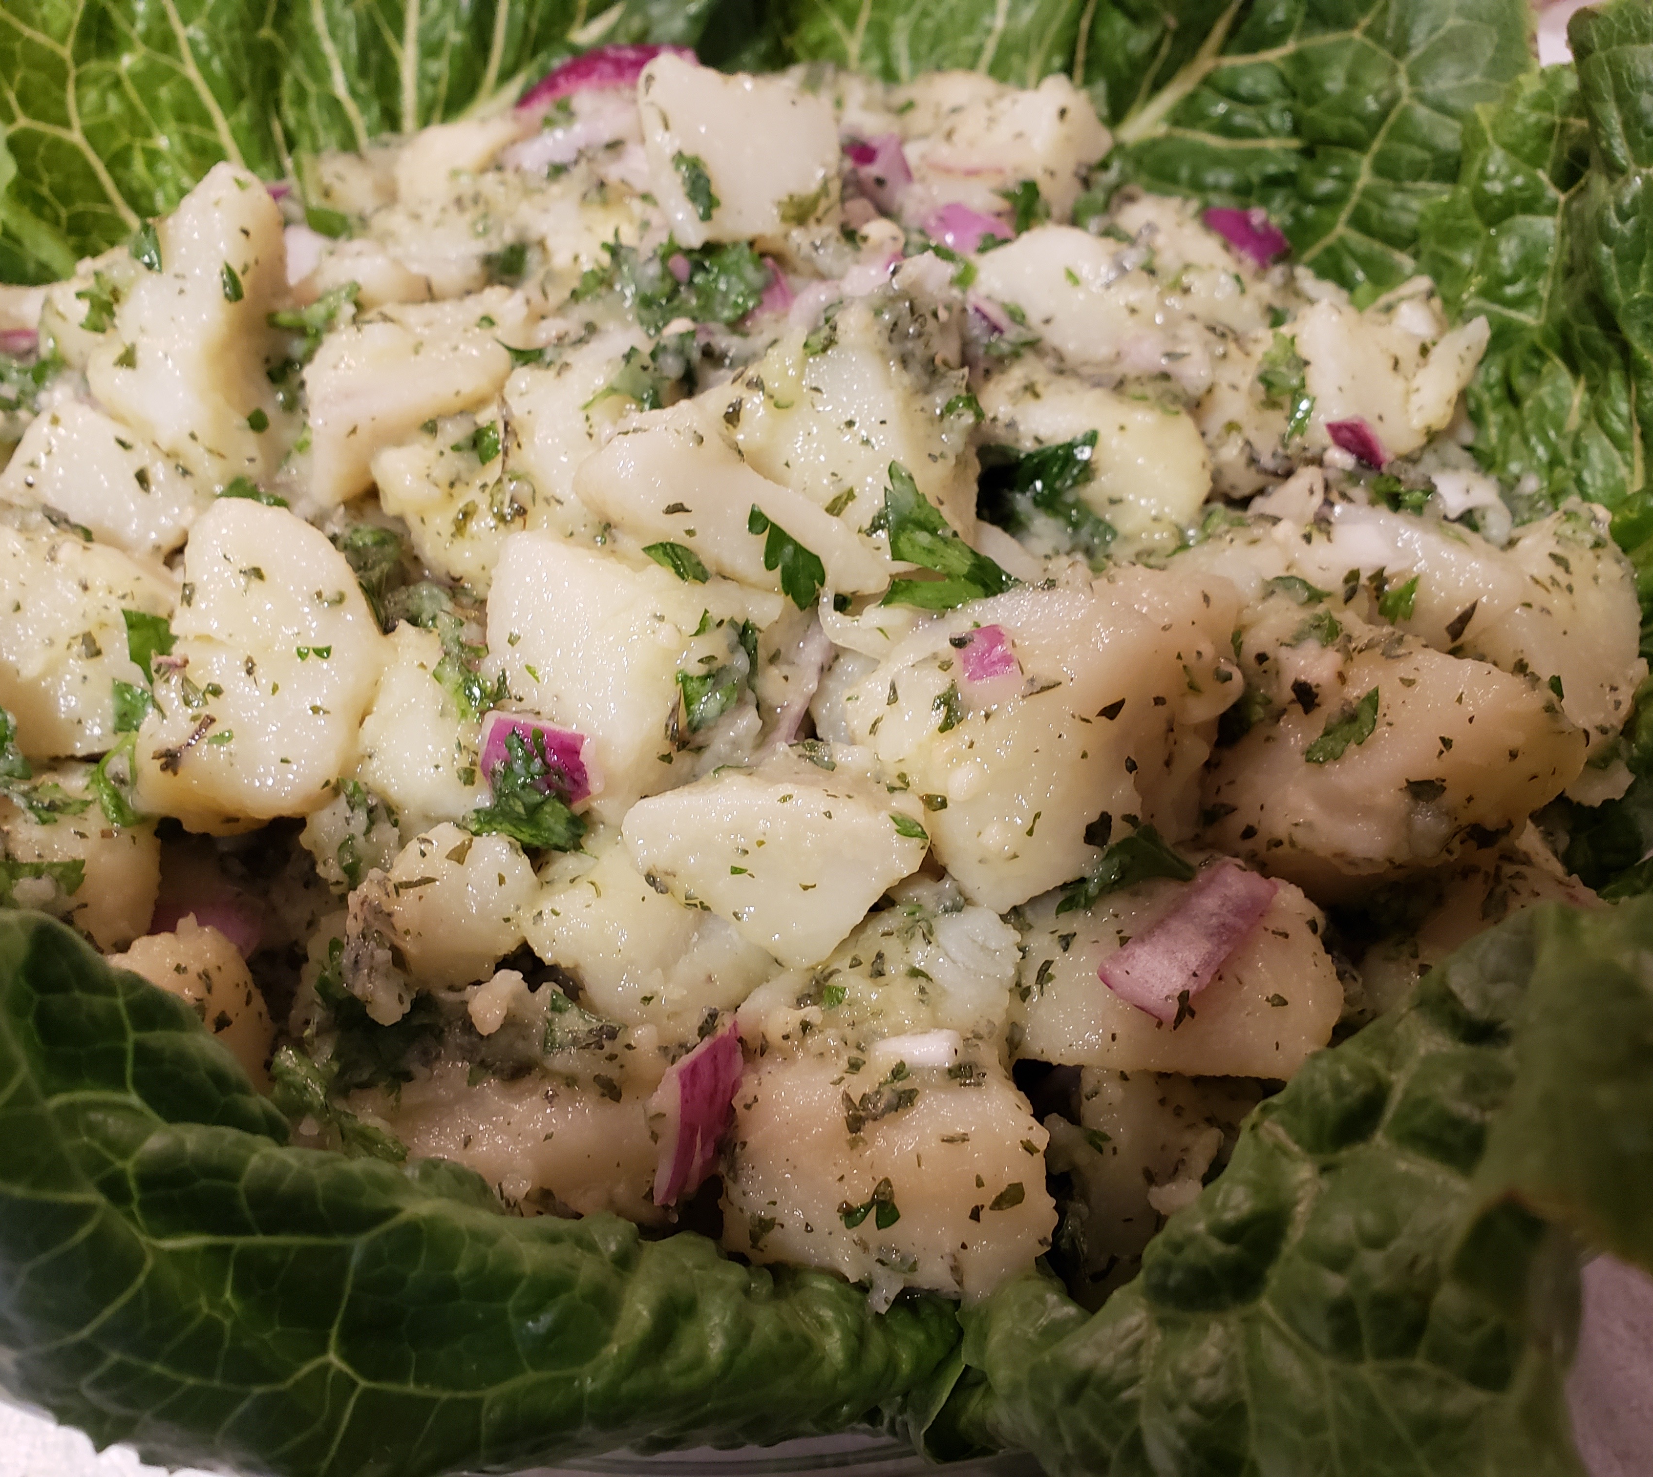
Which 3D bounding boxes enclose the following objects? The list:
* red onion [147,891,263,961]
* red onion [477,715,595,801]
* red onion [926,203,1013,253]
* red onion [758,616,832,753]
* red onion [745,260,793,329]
[{"bbox_3d":[-0.091,0.028,0.218,0.018,0.007,0.013,9,82,-3],"label":"red onion"},{"bbox_3d":[-0.044,0.003,0.226,0.017,0.007,0.015,11,84,0],"label":"red onion"},{"bbox_3d":[0.031,-0.110,0.320,0.018,0.007,0.013,-5,73,-2],"label":"red onion"},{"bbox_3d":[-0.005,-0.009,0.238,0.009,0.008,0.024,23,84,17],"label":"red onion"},{"bbox_3d":[-0.012,-0.091,0.305,0.012,0.007,0.015,-12,84,-21],"label":"red onion"}]

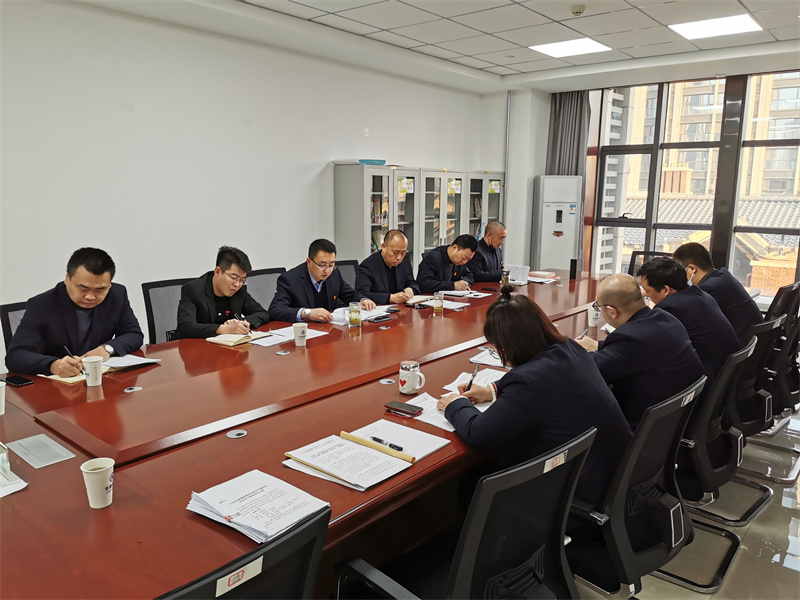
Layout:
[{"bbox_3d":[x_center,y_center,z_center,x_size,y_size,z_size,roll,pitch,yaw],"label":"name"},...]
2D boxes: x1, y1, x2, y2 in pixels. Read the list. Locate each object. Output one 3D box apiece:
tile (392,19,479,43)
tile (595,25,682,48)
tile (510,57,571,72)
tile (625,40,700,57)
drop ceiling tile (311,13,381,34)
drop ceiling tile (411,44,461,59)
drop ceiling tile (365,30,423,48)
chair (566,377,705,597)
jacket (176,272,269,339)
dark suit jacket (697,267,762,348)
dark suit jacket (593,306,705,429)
[{"bbox_3d":[0.310,-2.182,5.070,0.600,0.018,0.600,9,13,39],"label":"tile"},{"bbox_3d":[2.001,-2.194,5.223,0.600,0.020,0.600,9,13,39],"label":"tile"},{"bbox_3d":[1.416,-2.403,6.384,0.600,0.020,0.453,8,13,39],"label":"tile"},{"bbox_3d":[2.339,-2.260,5.623,0.600,0.020,0.456,9,13,39],"label":"tile"},{"bbox_3d":[-0.402,-2.156,4.884,0.257,0.018,0.600,9,13,39],"label":"drop ceiling tile"},{"bbox_3d":[0.364,-2.307,5.795,0.257,0.018,0.600,9,13,39],"label":"drop ceiling tile"},{"bbox_3d":[-0.017,-2.234,5.339,0.253,0.020,0.600,9,13,39],"label":"drop ceiling tile"},{"bbox_3d":[0.651,0.705,2.072,0.582,0.921,0.553,9,13,42],"label":"chair"},{"bbox_3d":[-1.062,0.119,3.758,0.500,0.620,0.600,9,13,39],"label":"jacket"},{"bbox_3d":[1.845,0.110,3.650,0.485,0.582,0.543,8,13,39],"label":"dark suit jacket"},{"bbox_3d":[1.055,0.312,2.654,0.580,0.570,0.600,9,13,39],"label":"dark suit jacket"}]

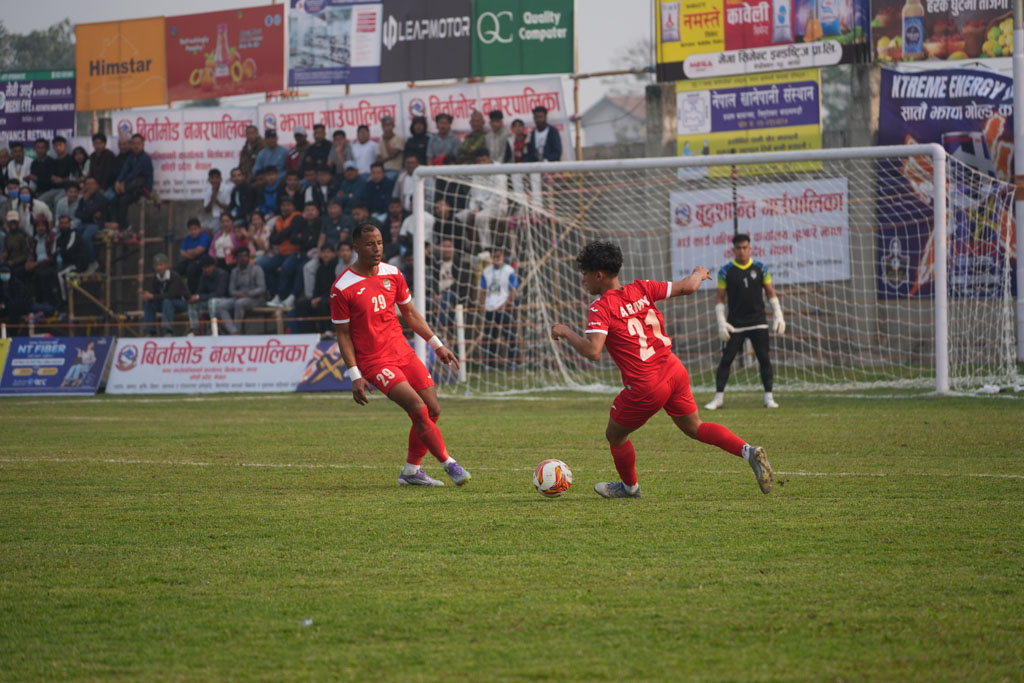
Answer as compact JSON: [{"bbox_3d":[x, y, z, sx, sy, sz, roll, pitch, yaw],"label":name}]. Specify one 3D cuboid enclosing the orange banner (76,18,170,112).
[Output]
[{"bbox_3d":[-5.691,-4.025,79.500,0.060,1.250,1.950,-2,1,-42],"label":"orange banner"}]

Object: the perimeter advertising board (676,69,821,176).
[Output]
[{"bbox_3d":[3.196,-2.920,73.500,0.050,1.330,2.650,-2,1,-42],"label":"perimeter advertising board"}]

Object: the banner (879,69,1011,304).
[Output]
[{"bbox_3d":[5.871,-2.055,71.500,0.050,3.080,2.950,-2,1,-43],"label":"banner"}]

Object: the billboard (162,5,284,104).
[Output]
[{"bbox_3d":[-4.111,-4.125,78.500,0.060,1.250,2.500,-2,1,-42],"label":"billboard"}]

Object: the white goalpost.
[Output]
[{"bbox_3d":[2.170,-0.714,58.272,7.560,2.560,1.600,0,1,44],"label":"white goalpost"}]

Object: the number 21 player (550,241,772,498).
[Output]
[{"bbox_3d":[0.854,0.161,31.400,1.150,1.480,0.780,-1,1,35],"label":"number 21 player"}]

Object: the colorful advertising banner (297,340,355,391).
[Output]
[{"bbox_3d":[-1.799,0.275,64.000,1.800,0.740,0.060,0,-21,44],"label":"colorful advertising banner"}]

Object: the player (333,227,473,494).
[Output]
[{"bbox_3d":[-0.682,0.079,33.400,0.800,1.610,0.580,-1,1,-25],"label":"player"}]

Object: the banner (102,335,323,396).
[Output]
[{"bbox_3d":[-3.649,0.282,66.000,3.500,0.740,0.060,0,-21,44],"label":"banner"}]

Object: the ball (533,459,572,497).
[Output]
[{"bbox_3d":[0.232,0.777,31.100,0.220,0.220,0.220,-1,1,0],"label":"ball"}]

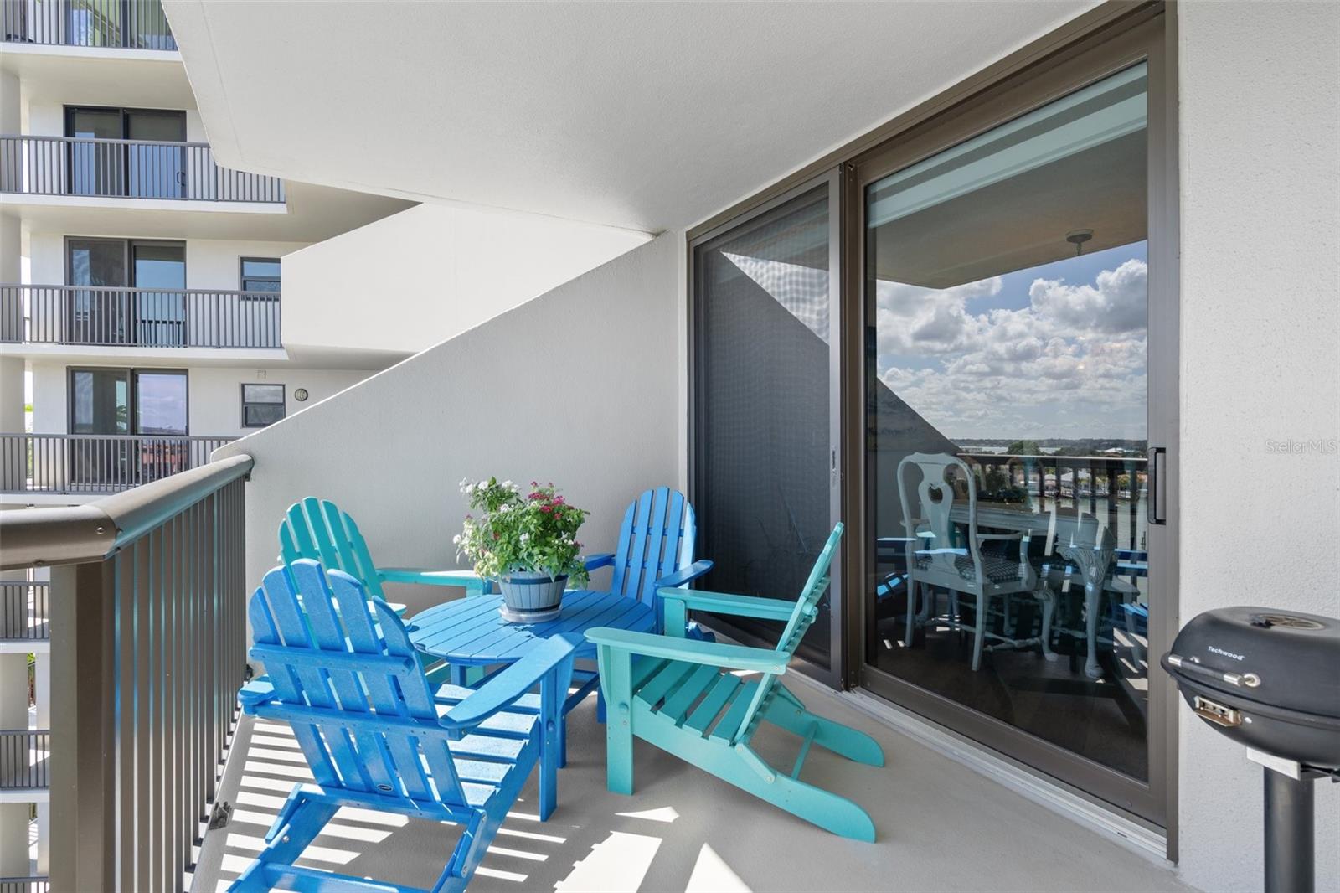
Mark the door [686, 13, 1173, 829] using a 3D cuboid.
[{"bbox_3d":[0.775,-0.100,2.900,0.130,2.380,2.640,-1,1,-29],"label":"door"}]

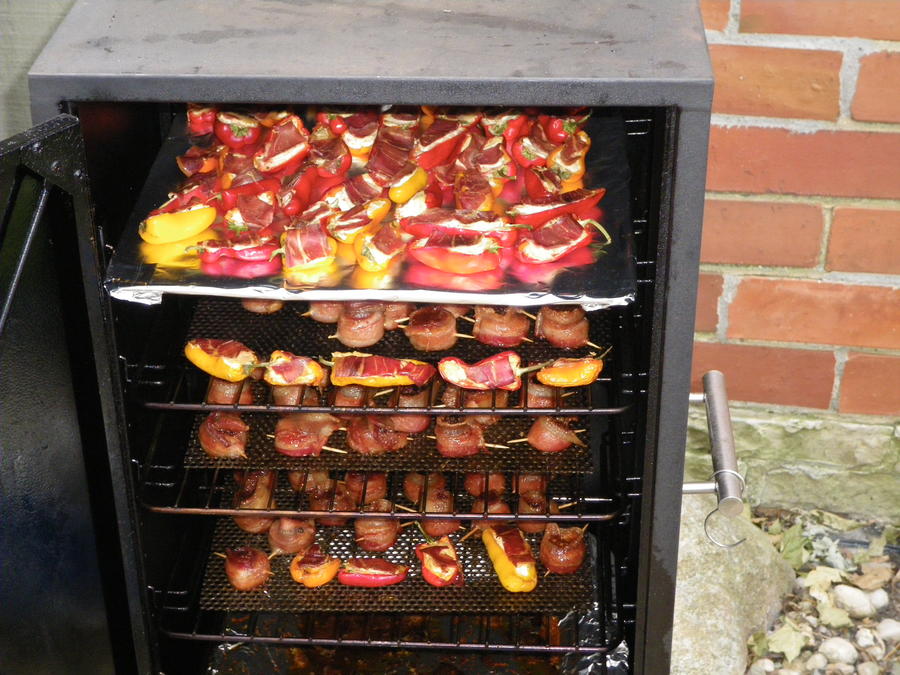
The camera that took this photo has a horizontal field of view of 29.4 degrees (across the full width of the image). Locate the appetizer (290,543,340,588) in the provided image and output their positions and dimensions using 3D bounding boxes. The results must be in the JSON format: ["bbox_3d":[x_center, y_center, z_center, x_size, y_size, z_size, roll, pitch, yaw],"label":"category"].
[{"bbox_3d":[-0.110,0.186,1.397,0.040,0.028,0.031,1,32,3],"label":"appetizer"}]

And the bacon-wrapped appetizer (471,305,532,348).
[{"bbox_3d":[0.040,-0.009,1.314,0.042,0.025,0.040,1,32,3],"label":"bacon-wrapped appetizer"}]

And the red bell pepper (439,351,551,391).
[{"bbox_3d":[0.027,0.024,1.214,0.072,0.025,0.034,1,33,3],"label":"red bell pepper"}]

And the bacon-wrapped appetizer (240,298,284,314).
[{"bbox_3d":[-0.148,-0.035,1.358,0.033,0.028,0.033,1,32,3],"label":"bacon-wrapped appetizer"}]

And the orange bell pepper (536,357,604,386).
[{"bbox_3d":[0.085,0.024,1.215,0.049,0.022,0.026,1,33,3],"label":"orange bell pepper"}]

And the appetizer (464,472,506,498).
[{"bbox_3d":[0.032,0.126,1.516,0.036,0.030,0.036,1,32,3],"label":"appetizer"}]

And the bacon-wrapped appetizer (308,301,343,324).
[{"bbox_3d":[-0.093,-0.027,1.344,0.033,0.028,0.033,1,32,3],"label":"bacon-wrapped appetizer"}]

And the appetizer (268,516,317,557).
[{"bbox_3d":[-0.129,0.162,1.407,0.038,0.034,0.034,1,33,3],"label":"appetizer"}]

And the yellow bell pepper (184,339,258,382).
[{"bbox_3d":[-0.167,0.017,1.254,0.054,0.024,0.027,12,34,20],"label":"yellow bell pepper"}]

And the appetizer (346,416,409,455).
[{"bbox_3d":[-0.055,0.074,1.305,0.048,0.034,0.038,1,33,3],"label":"appetizer"}]

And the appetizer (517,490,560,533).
[{"bbox_3d":[0.075,0.148,1.451,0.036,0.030,0.033,1,32,3],"label":"appetizer"}]

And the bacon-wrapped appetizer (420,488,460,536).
[{"bbox_3d":[-0.010,0.145,1.427,0.034,0.036,0.034,1,33,3],"label":"bacon-wrapped appetizer"}]

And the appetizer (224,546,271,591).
[{"bbox_3d":[-0.162,0.185,1.371,0.036,0.034,0.036,1,33,3],"label":"appetizer"}]

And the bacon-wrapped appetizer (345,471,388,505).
[{"bbox_3d":[-0.072,0.126,1.490,0.037,0.031,0.033,1,32,3],"label":"bacon-wrapped appetizer"}]

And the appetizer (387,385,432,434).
[{"bbox_3d":[-0.032,0.057,1.355,0.035,0.033,0.034,1,32,3],"label":"appetizer"}]

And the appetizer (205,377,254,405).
[{"bbox_3d":[-0.178,0.044,1.382,0.036,0.030,0.033,1,32,3],"label":"appetizer"}]

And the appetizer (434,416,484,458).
[{"bbox_3d":[0.007,0.076,1.325,0.036,0.031,0.035,1,32,3],"label":"appetizer"}]

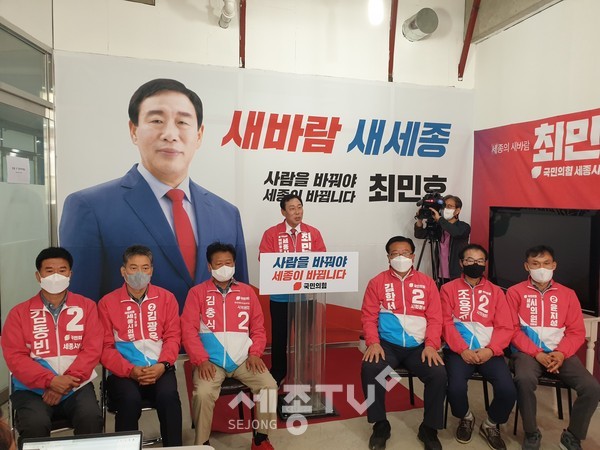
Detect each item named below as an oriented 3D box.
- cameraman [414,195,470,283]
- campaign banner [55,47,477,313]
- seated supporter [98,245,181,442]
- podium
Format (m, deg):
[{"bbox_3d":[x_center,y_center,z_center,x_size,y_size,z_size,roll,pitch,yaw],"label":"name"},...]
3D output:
[{"bbox_3d":[1.433,0.546,4.500,0.500,1.690,0.510,-1,4,-30],"label":"cameraman"},{"bbox_3d":[-0.099,-0.125,4.682,4.340,2.800,0.050,0,4,-16],"label":"campaign banner"},{"bbox_3d":[-0.979,0.800,2.800,0.540,1.330,0.800,-1,4,-21],"label":"seated supporter"},{"bbox_3d":[0.023,0.806,3.517,0.700,1.220,0.450,0,3,-12],"label":"podium"}]

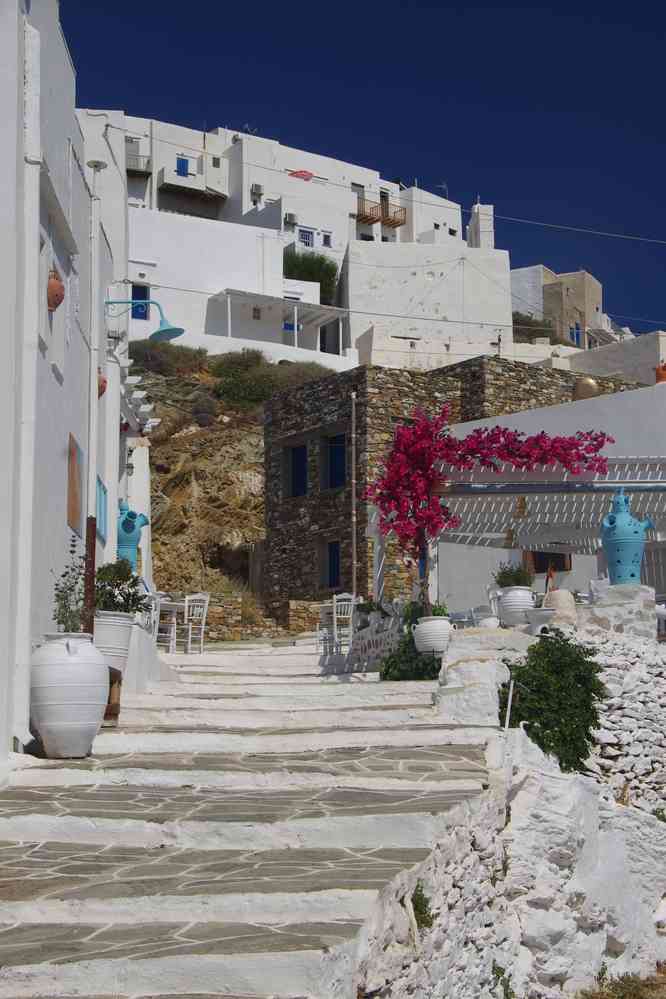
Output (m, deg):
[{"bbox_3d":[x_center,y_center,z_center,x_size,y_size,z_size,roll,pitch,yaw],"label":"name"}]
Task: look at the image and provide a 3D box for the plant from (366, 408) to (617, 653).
[{"bbox_3d":[1.988,0.345,22.700,3.100,3.100,1.400,0,-6,0],"label":"plant"}]

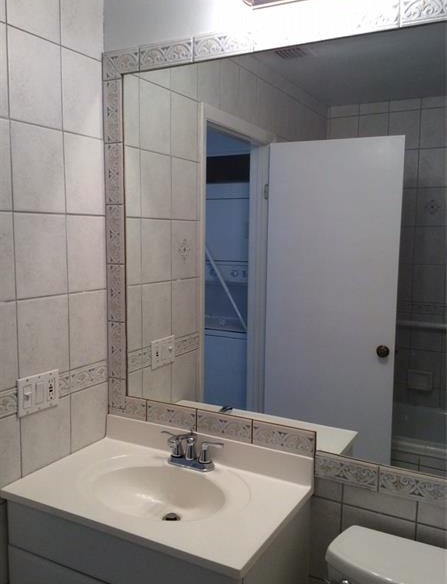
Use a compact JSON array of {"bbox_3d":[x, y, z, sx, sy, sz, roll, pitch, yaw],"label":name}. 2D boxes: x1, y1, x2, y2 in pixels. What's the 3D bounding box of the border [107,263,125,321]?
[{"bbox_3d":[-0.369,0.003,1.922,0.074,0.201,0.010,4,8,29],"label":"border"}]

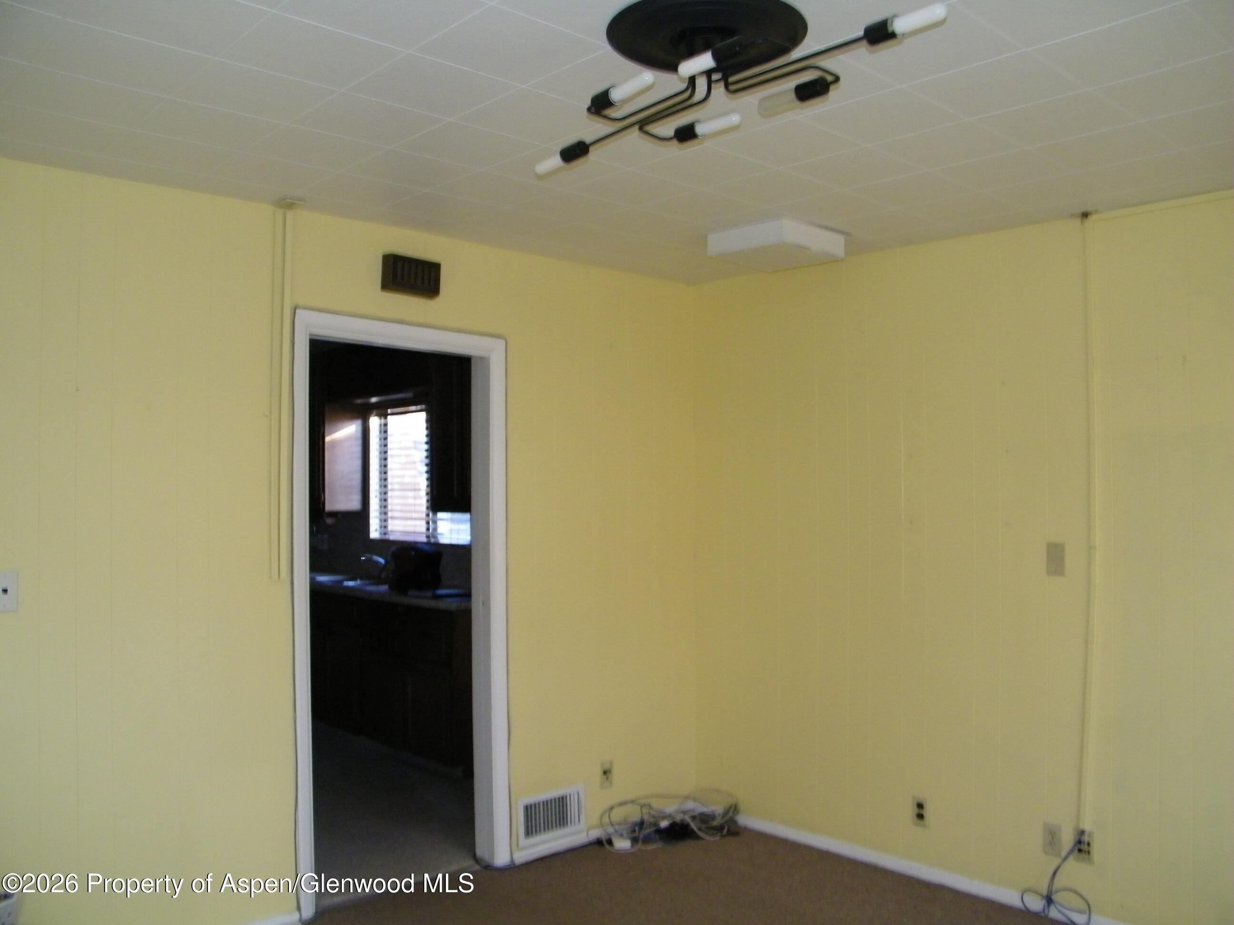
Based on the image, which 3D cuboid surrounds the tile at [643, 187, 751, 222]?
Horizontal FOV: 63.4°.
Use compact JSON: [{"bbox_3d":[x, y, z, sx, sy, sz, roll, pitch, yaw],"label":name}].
[{"bbox_3d":[0.270,-0.867,3.336,0.305,0.016,0.305,0,0,-42],"label":"tile"}]

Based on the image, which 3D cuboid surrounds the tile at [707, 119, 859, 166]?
[{"bbox_3d":[0.455,-0.865,2.680,0.305,0.016,0.305,0,0,-42],"label":"tile"}]

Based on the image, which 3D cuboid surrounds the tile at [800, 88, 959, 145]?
[{"bbox_3d":[0.652,-0.850,2.413,0.305,0.022,0.305,0,0,-42],"label":"tile"}]

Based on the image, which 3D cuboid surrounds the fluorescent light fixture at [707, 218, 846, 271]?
[{"bbox_3d":[0.602,-0.813,3.765,0.370,0.085,0.360,1,0,-42],"label":"fluorescent light fixture"}]

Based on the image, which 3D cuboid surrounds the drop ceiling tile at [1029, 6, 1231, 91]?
[{"bbox_3d":[1.058,-0.856,2.037,0.305,0.020,0.305,1,0,-42],"label":"drop ceiling tile"}]

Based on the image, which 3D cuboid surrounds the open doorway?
[{"bbox_3d":[-0.804,0.540,3.724,0.895,2.100,0.150,0,0,-42],"label":"open doorway"}]

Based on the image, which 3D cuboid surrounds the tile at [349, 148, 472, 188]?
[{"bbox_3d":[-0.608,-0.875,2.972,0.305,0.020,0.305,1,0,-42],"label":"tile"}]

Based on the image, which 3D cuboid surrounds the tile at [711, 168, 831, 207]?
[{"bbox_3d":[0.479,-0.860,3.115,0.303,0.015,0.303,1,-1,-42],"label":"tile"}]

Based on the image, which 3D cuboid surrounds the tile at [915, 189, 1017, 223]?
[{"bbox_3d":[1.131,-0.861,3.296,0.305,0.016,0.305,0,0,-42],"label":"tile"}]

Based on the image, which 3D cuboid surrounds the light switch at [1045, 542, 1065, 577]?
[{"bbox_3d":[1.498,0.333,3.413,0.010,0.116,0.071,1,-1,-40],"label":"light switch"}]

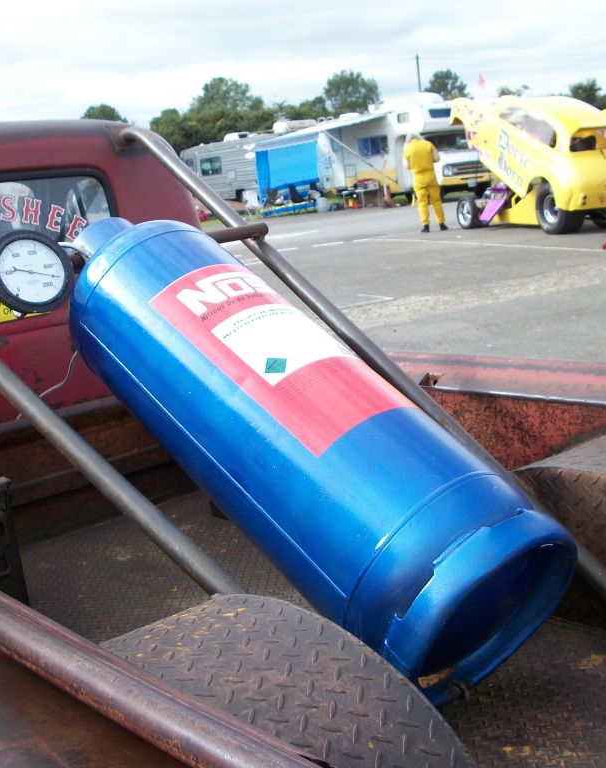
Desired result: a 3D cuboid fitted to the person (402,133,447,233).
[{"bbox_3d":[2.215,-3.659,18.800,0.660,1.750,0.450,-4,13,7],"label":"person"}]

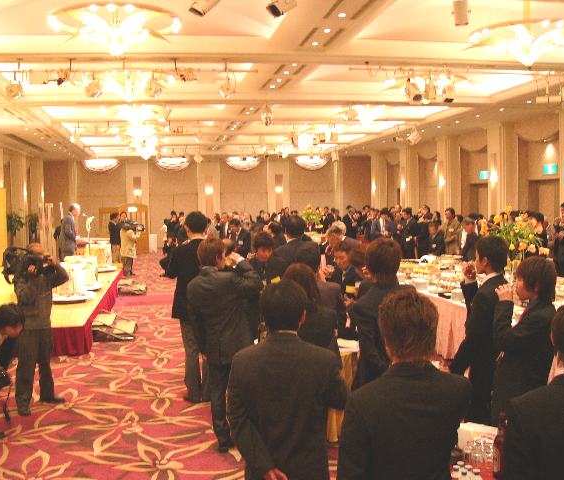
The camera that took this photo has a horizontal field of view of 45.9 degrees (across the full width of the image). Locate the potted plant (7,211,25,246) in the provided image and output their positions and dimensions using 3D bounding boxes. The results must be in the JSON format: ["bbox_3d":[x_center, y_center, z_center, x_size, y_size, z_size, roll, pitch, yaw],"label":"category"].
[{"bbox_3d":[-7.216,0.129,17.949,0.680,1.840,0.660,-2,3,-10],"label":"potted plant"}]

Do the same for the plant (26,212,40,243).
[{"bbox_3d":[-7.566,0.028,20.285,0.600,1.800,0.600,-2,3,-10],"label":"plant"}]

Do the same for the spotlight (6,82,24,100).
[{"bbox_3d":[-3.708,-2.066,9.262,0.210,0.250,0.220,-48,19,-15],"label":"spotlight"}]

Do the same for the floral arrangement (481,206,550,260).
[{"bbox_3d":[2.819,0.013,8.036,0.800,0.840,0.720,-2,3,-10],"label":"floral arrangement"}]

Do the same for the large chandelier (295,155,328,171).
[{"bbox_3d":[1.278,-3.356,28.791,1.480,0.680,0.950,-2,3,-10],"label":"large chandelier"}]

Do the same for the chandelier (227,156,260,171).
[{"bbox_3d":[-1.668,-3.315,28.835,1.460,0.580,1.460,-2,3,-10],"label":"chandelier"}]

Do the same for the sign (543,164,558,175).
[{"bbox_3d":[6.716,-1.757,16.624,0.080,0.235,0.590,-2,3,-10],"label":"sign"}]

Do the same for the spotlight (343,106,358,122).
[{"bbox_3d":[1.437,-2.634,13.967,0.340,0.270,0.280,-31,17,-26],"label":"spotlight"}]

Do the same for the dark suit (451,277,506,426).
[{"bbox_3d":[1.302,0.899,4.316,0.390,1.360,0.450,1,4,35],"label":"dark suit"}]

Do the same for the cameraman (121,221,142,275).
[{"bbox_3d":[-4.151,0.239,18.214,0.580,1.570,0.500,-2,3,-9],"label":"cameraman"}]

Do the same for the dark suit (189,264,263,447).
[{"bbox_3d":[-0.465,0.909,5.334,0.580,1.480,0.420,0,3,19],"label":"dark suit"}]

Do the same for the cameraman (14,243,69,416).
[{"bbox_3d":[-2.373,0.842,6.536,0.520,1.660,0.430,-4,4,-43],"label":"cameraman"}]

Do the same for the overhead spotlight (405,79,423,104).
[{"bbox_3d":[1.948,-2.200,9.859,0.230,0.280,0.330,-2,40,-21],"label":"overhead spotlight"}]

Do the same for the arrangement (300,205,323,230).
[{"bbox_3d":[1.055,-0.804,23.800,0.800,0.940,0.740,-1,3,0],"label":"arrangement"}]

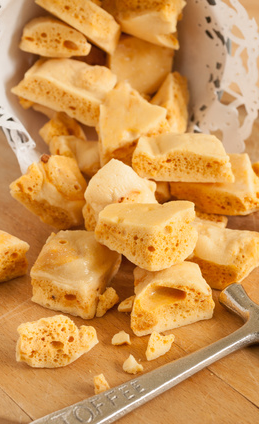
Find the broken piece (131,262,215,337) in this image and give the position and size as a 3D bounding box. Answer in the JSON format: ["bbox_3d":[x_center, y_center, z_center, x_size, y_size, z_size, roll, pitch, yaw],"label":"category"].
[{"bbox_3d":[0.022,0.044,0.454,0.036,0.021,0.024,-9,39,-12],"label":"broken piece"}]

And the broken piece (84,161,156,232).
[{"bbox_3d":[-0.006,-0.010,0.513,0.033,0.022,0.027,6,49,23],"label":"broken piece"}]

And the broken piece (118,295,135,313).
[{"bbox_3d":[-0.001,0.048,0.462,0.009,0.006,0.006,-16,41,-19],"label":"broken piece"}]

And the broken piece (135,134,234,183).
[{"bbox_3d":[0.032,-0.032,0.523,0.057,0.019,0.021,1,38,1],"label":"broken piece"}]

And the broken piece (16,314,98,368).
[{"bbox_3d":[-0.035,0.064,0.435,0.040,0.013,0.021,-4,38,-5],"label":"broken piece"}]

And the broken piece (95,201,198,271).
[{"bbox_3d":[0.009,0.013,0.461,0.048,0.021,0.028,5,24,1],"label":"broken piece"}]

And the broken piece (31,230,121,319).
[{"bbox_3d":[-0.029,0.033,0.471,0.036,0.019,0.037,11,39,13],"label":"broken piece"}]

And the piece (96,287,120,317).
[{"bbox_3d":[-0.011,0.046,0.460,0.008,0.011,0.009,-27,46,-30],"label":"piece"}]

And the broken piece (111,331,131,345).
[{"bbox_3d":[-0.004,0.063,0.443,0.009,0.005,0.005,-5,38,-6],"label":"broken piece"}]

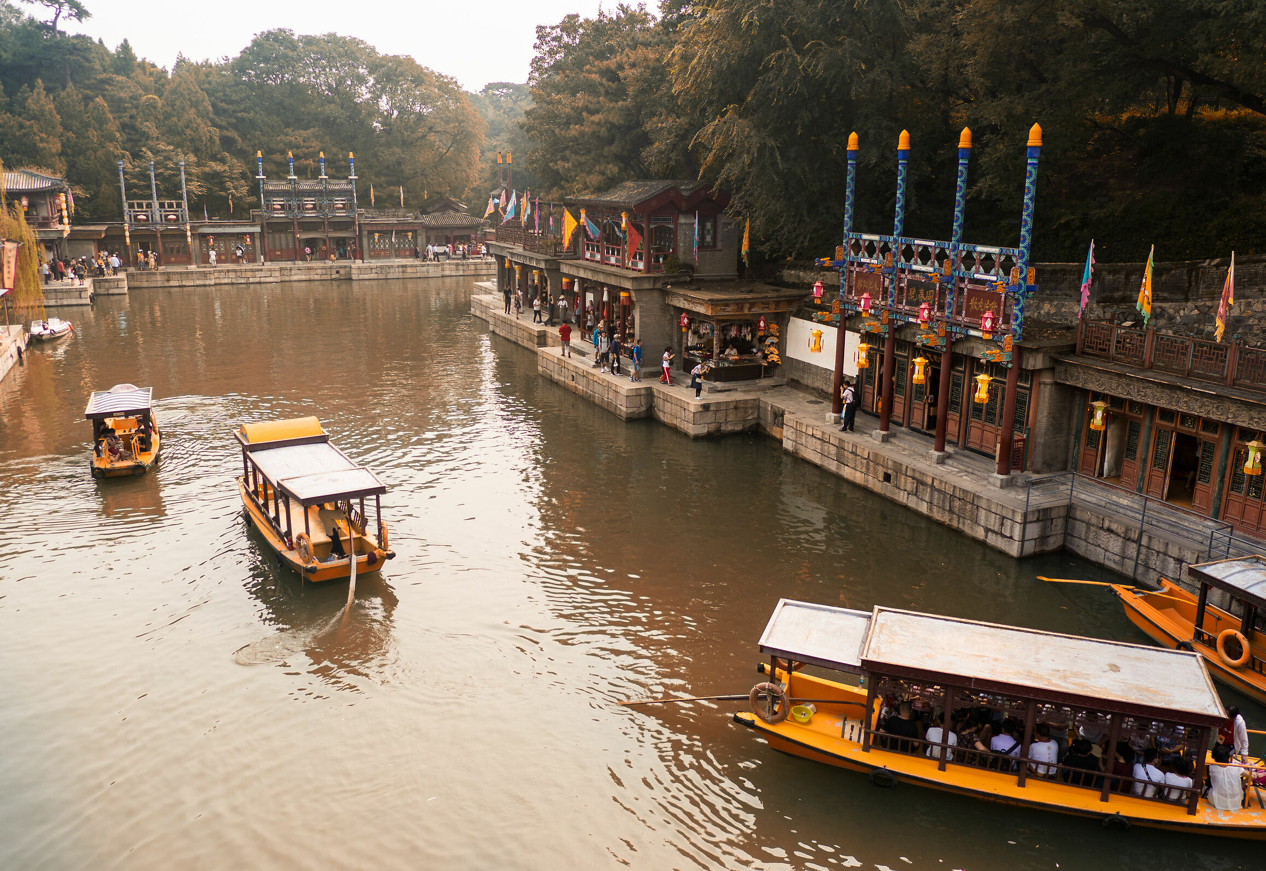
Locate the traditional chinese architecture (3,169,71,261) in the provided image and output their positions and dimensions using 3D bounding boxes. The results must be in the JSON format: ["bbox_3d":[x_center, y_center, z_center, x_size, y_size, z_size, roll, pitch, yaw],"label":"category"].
[{"bbox_3d":[-50.147,-17.577,81.278,6.144,8.256,4.800,-2,15,-8],"label":"traditional chinese architecture"}]

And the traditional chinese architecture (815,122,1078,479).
[{"bbox_3d":[9.523,-4.335,30.161,3.300,9.650,9.370,-6,16,-22],"label":"traditional chinese architecture"}]

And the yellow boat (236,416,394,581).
[{"bbox_3d":[-8.931,1.463,26.597,2.150,2.750,8.700,-9,17,-31],"label":"yellow boat"}]

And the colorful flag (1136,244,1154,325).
[{"bbox_3d":[13.063,-3.772,24.891,0.220,2.100,0.500,-6,16,-24],"label":"colorful flag"}]

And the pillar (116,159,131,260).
[{"bbox_3d":[-44.436,-19.277,86.008,0.477,9.311,0.477,-8,17,-29],"label":"pillar"}]

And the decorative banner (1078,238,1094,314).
[{"bbox_3d":[12.265,-4.240,26.558,0.200,2.140,0.480,-6,16,-24],"label":"decorative banner"}]

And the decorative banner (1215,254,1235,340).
[{"bbox_3d":[13.961,-3.239,23.015,0.220,2.120,0.500,-6,16,-24],"label":"decorative banner"}]

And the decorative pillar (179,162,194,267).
[{"bbox_3d":[-40.089,-19.752,87.953,0.477,9.278,0.477,-8,17,-29],"label":"decorative pillar"}]

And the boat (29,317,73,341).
[{"bbox_3d":[-35.110,-6.623,59.170,1.274,1.323,3.234,2,15,8],"label":"boat"}]

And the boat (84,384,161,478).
[{"bbox_3d":[-17.805,-0.533,34.535,2.050,2.500,6.900,-6,16,-24],"label":"boat"}]

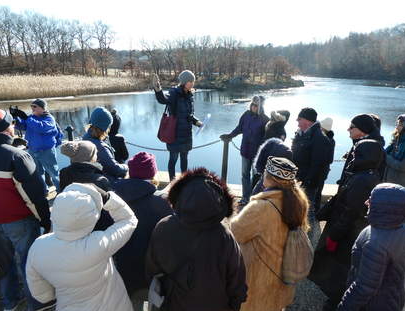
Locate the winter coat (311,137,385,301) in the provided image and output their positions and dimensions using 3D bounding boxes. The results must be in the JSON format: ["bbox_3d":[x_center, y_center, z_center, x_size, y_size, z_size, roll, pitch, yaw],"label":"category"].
[{"bbox_3d":[1.235,0.543,2.519,0.540,1.380,0.480,-11,19,-33],"label":"winter coat"}]

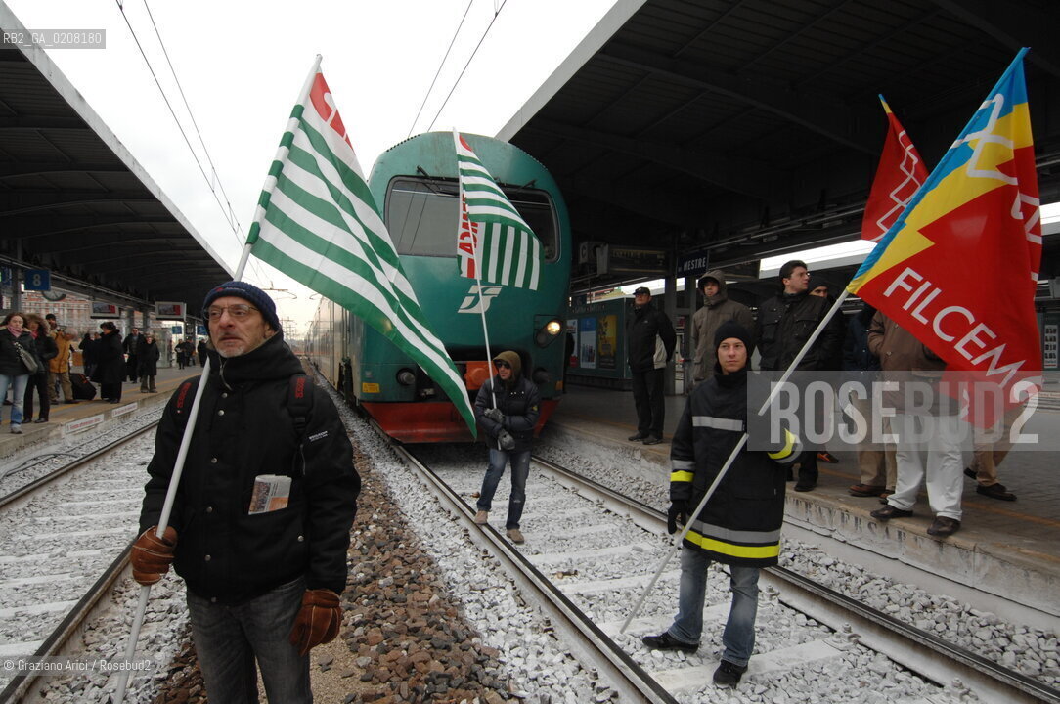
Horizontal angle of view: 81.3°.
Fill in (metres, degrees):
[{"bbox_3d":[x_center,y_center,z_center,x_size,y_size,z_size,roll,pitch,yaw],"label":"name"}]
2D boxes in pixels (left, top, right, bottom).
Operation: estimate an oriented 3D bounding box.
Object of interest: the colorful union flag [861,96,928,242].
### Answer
[{"bbox_3d":[3.356,-1.618,5.600,0.720,1.360,0.320,0,0,20],"label":"colorful union flag"}]

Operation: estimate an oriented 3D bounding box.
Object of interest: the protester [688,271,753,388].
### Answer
[{"bbox_3d":[1.773,0.160,5.700,0.570,1.830,0.380,0,0,40],"label":"protester"}]

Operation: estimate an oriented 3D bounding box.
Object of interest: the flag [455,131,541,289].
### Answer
[{"bbox_3d":[-0.252,-1.121,4.900,0.670,1.230,0.380,0,0,-3],"label":"flag"}]

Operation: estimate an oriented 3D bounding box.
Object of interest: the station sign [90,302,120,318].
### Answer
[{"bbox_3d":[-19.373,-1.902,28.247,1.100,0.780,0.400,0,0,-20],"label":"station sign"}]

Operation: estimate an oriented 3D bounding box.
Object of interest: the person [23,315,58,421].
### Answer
[{"bbox_3d":[-7.440,0.245,9.400,0.500,1.660,0.340,0,0,-12],"label":"person"}]

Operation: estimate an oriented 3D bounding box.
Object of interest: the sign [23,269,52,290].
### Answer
[{"bbox_3d":[-14.281,-2.087,17.960,0.610,0.620,0.130,0,0,-20],"label":"sign"}]

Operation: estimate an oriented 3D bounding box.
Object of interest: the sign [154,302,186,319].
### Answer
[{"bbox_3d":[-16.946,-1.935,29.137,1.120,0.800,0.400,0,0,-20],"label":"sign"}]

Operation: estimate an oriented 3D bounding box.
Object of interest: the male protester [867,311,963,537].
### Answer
[{"bbox_3d":[2.500,0.195,4.000,0.420,1.780,0.580,0,0,-33],"label":"male protester"}]

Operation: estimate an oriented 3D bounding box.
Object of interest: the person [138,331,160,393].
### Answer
[{"bbox_3d":[-9.930,0.255,16.100,0.520,1.610,0.360,0,0,-28],"label":"person"}]

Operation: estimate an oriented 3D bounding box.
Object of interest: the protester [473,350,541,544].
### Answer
[{"bbox_3d":[-0.190,0.787,5.100,0.540,1.600,0.450,0,0,6],"label":"protester"}]

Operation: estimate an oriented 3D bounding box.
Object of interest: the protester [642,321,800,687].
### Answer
[{"bbox_3d":[0.960,0.710,3.160,0.740,1.750,0.500,0,0,29],"label":"protester"}]

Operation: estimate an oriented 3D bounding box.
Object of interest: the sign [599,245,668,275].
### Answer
[{"bbox_3d":[2.367,-2.064,14.184,1.500,0.600,0.420,0,0,-20],"label":"sign"}]

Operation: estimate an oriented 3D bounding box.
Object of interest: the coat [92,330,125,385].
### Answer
[{"bbox_3d":[-8.997,0.115,13.200,0.570,1.140,0.560,0,1,-28],"label":"coat"}]

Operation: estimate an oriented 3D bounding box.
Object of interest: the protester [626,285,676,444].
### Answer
[{"bbox_3d":[1.447,0.158,7.400,0.420,1.840,0.530,0,1,-34],"label":"protester"}]

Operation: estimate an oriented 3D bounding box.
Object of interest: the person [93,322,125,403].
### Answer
[{"bbox_3d":[-8.861,0.216,13.000,0.520,1.710,0.520,0,0,-40],"label":"person"}]

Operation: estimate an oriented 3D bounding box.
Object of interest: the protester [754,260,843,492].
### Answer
[{"bbox_3d":[2.156,0.180,4.950,0.620,1.800,0.390,0,0,33],"label":"protester"}]

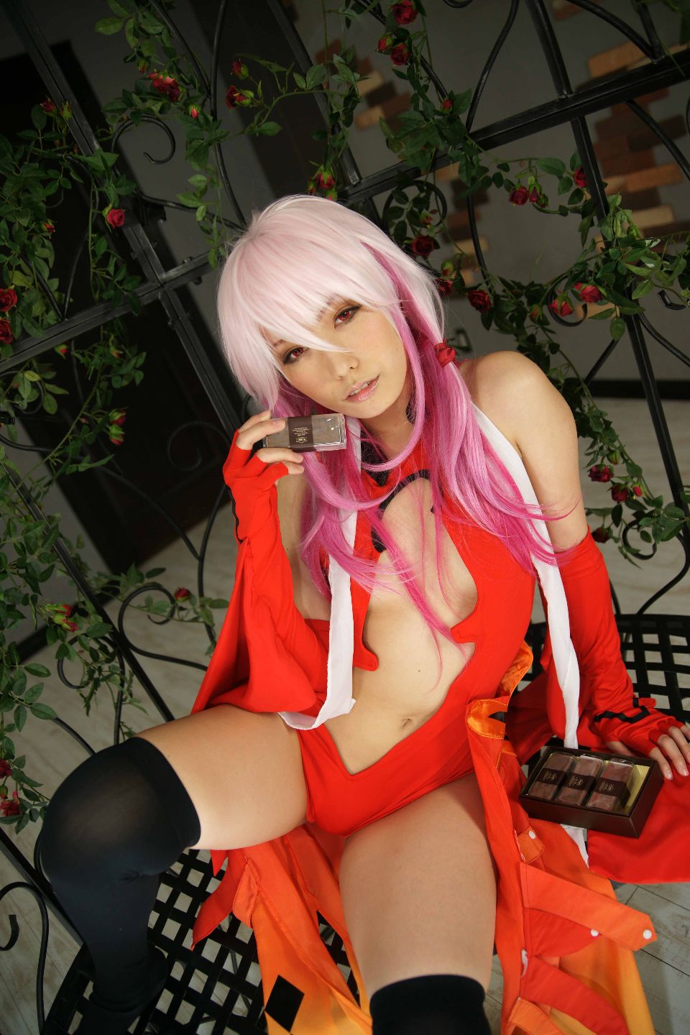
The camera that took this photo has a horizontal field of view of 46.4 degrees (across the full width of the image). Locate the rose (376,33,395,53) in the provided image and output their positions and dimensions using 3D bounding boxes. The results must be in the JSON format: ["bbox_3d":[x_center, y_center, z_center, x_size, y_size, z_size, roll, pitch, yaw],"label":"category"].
[{"bbox_3d":[0.051,-0.607,1.030,0.024,0.026,0.024,-19,20,16],"label":"rose"}]

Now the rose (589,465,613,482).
[{"bbox_3d":[0.395,-0.067,1.243,0.036,0.029,0.034,-19,20,16],"label":"rose"}]

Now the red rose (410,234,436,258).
[{"bbox_3d":[0.113,-0.393,1.166,0.036,0.035,0.032,-24,19,0],"label":"red rose"}]

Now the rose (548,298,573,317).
[{"bbox_3d":[0.307,-0.299,1.146,0.032,0.029,0.031,-19,20,16],"label":"rose"}]

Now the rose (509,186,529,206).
[{"bbox_3d":[0.237,-0.438,1.096,0.027,0.027,0.027,-21,20,11],"label":"rose"}]

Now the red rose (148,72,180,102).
[{"bbox_3d":[-0.238,-0.567,1.060,0.041,0.037,0.035,-24,19,0],"label":"red rose"}]

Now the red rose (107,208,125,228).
[{"bbox_3d":[-0.318,-0.416,1.118,0.028,0.028,0.027,-30,20,-16],"label":"red rose"}]

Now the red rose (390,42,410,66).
[{"bbox_3d":[0.071,-0.596,1.035,0.028,0.029,0.027,-21,20,11],"label":"red rose"}]

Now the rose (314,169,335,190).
[{"bbox_3d":[-0.029,-0.479,1.140,0.029,0.029,0.029,-24,19,0],"label":"rose"}]

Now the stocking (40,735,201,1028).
[{"bbox_3d":[-0.243,0.448,0.900,0.170,0.490,0.250,11,35,12],"label":"stocking"}]

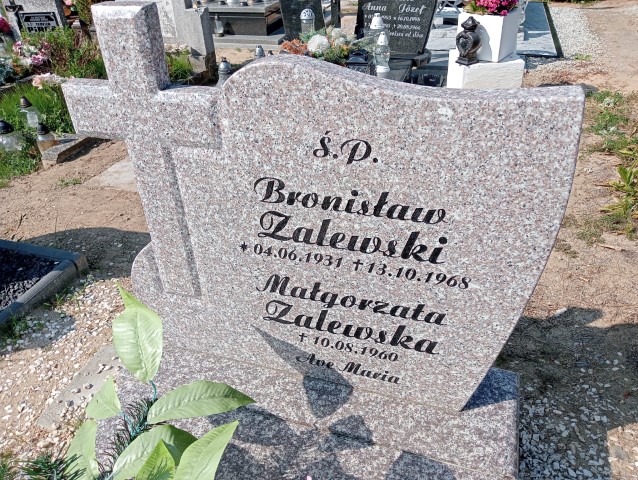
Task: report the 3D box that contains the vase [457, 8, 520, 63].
[{"bbox_3d":[1.228,-1.504,3.772,0.328,0.302,0.335,19,38,32],"label":"vase"}]

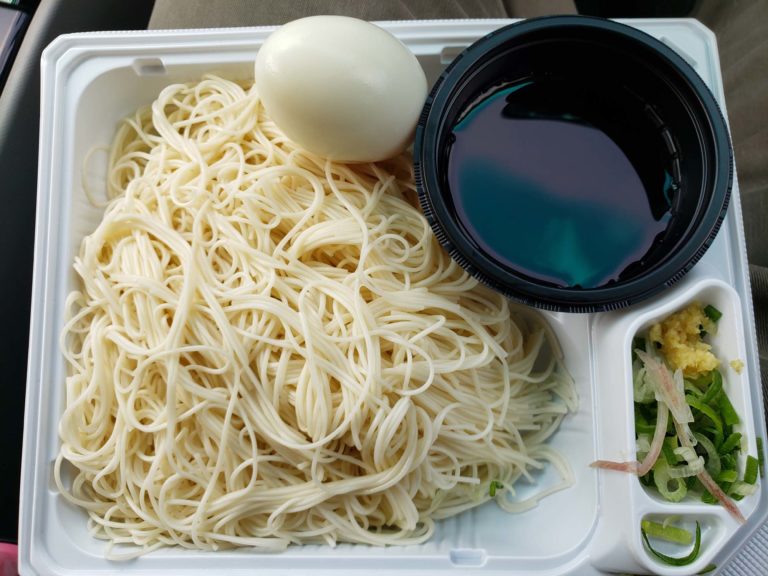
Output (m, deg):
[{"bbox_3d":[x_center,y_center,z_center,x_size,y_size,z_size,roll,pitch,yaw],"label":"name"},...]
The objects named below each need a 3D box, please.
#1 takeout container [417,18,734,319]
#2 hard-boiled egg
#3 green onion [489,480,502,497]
[{"bbox_3d":[0.062,-0.039,0.209,0.101,0.048,0.101,0,81,2],"label":"takeout container"},{"bbox_3d":[-0.013,-0.062,0.183,0.056,0.044,0.044,16,82,1],"label":"hard-boiled egg"},{"bbox_3d":[0.039,0.071,0.203,0.005,0.004,0.006,0,81,2],"label":"green onion"}]

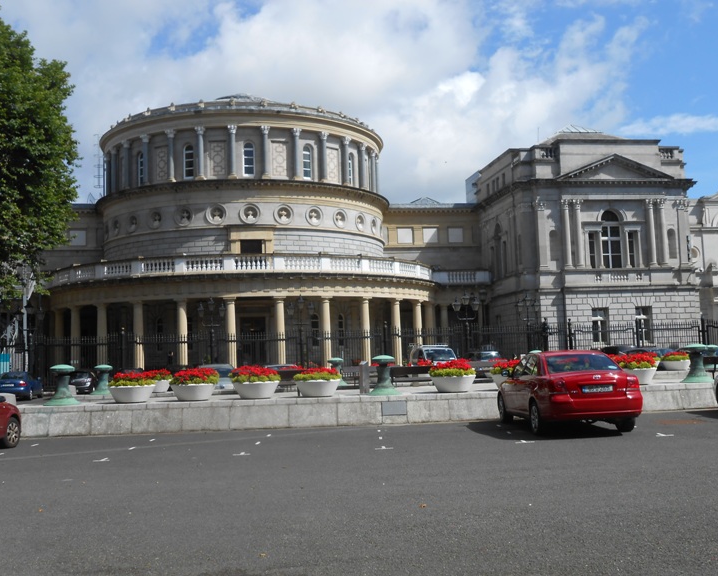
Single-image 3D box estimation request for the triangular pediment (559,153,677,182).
[{"bbox_3d":[18.833,-8.786,62.446,9.340,2.168,1.000,-1,-5,-9],"label":"triangular pediment"}]

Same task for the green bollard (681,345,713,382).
[{"bbox_3d":[8.238,1.831,20.500,0.820,0.910,0.820,-1,-5,-10],"label":"green bollard"}]

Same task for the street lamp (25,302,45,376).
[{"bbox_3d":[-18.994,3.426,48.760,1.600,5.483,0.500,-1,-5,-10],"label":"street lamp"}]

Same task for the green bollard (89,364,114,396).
[{"bbox_3d":[-7.466,2.683,24.684,0.820,0.866,0.820,-1,-5,-9],"label":"green bollard"}]

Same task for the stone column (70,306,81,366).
[{"bbox_3d":[-19.271,3.846,57.413,0.740,4.880,0.740,-1,-5,-9],"label":"stone column"}]

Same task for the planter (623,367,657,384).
[{"bbox_3d":[6.693,2.127,20.300,0.985,0.375,0.985,-1,-5,-9],"label":"planter"}]

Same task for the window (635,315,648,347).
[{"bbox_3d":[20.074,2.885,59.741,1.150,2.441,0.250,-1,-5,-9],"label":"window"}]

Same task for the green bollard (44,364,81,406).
[{"bbox_3d":[-6.704,2.194,19.106,0.840,0.905,0.840,-1,-5,-10],"label":"green bollard"}]

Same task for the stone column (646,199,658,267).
[{"bbox_3d":[21.166,-3.918,60.906,0.660,5.006,0.660,-1,-5,-9],"label":"stone column"}]

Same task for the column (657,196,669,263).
[{"bbox_3d":[20.879,-3.858,57.717,0.660,4.595,0.660,-1,-5,-10],"label":"column"}]

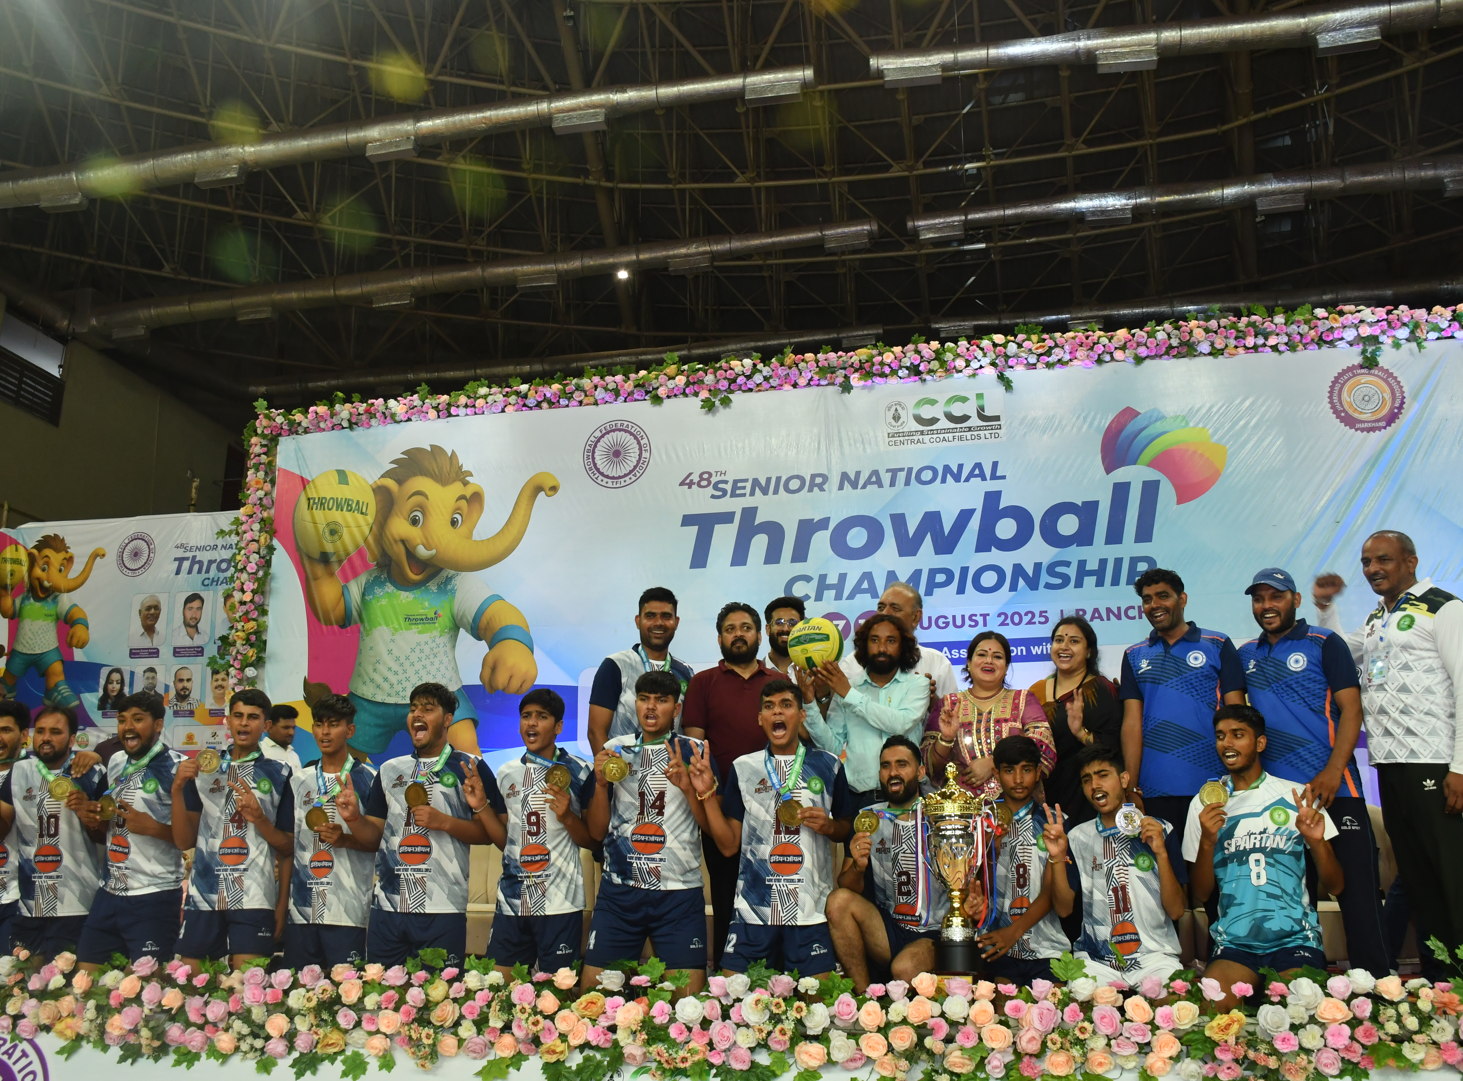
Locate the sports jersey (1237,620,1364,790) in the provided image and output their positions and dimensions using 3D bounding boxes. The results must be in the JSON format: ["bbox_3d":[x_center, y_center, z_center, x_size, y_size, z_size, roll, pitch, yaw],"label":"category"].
[{"bbox_3d":[2.295,0.674,4.900,0.490,0.690,0.280,-9,-14,35],"label":"sports jersey"}]

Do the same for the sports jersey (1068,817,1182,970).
[{"bbox_3d":[1.369,1.218,4.220,0.410,0.530,0.270,-9,-14,33],"label":"sports jersey"}]

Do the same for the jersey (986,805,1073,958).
[{"bbox_3d":[1.080,1.235,4.420,0.410,0.560,0.270,-7,-13,26],"label":"jersey"}]

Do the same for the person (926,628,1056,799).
[{"bbox_3d":[1.018,1.126,4.800,0.510,1.520,0.340,-4,-12,13],"label":"person"}]

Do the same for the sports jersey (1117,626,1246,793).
[{"bbox_3d":[1.857,0.698,5.000,0.490,0.690,0.280,-8,-13,29],"label":"sports jersey"}]

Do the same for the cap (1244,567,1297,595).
[{"bbox_3d":[2.150,0.167,4.850,0.175,0.120,0.250,-12,-16,42],"label":"cap"}]

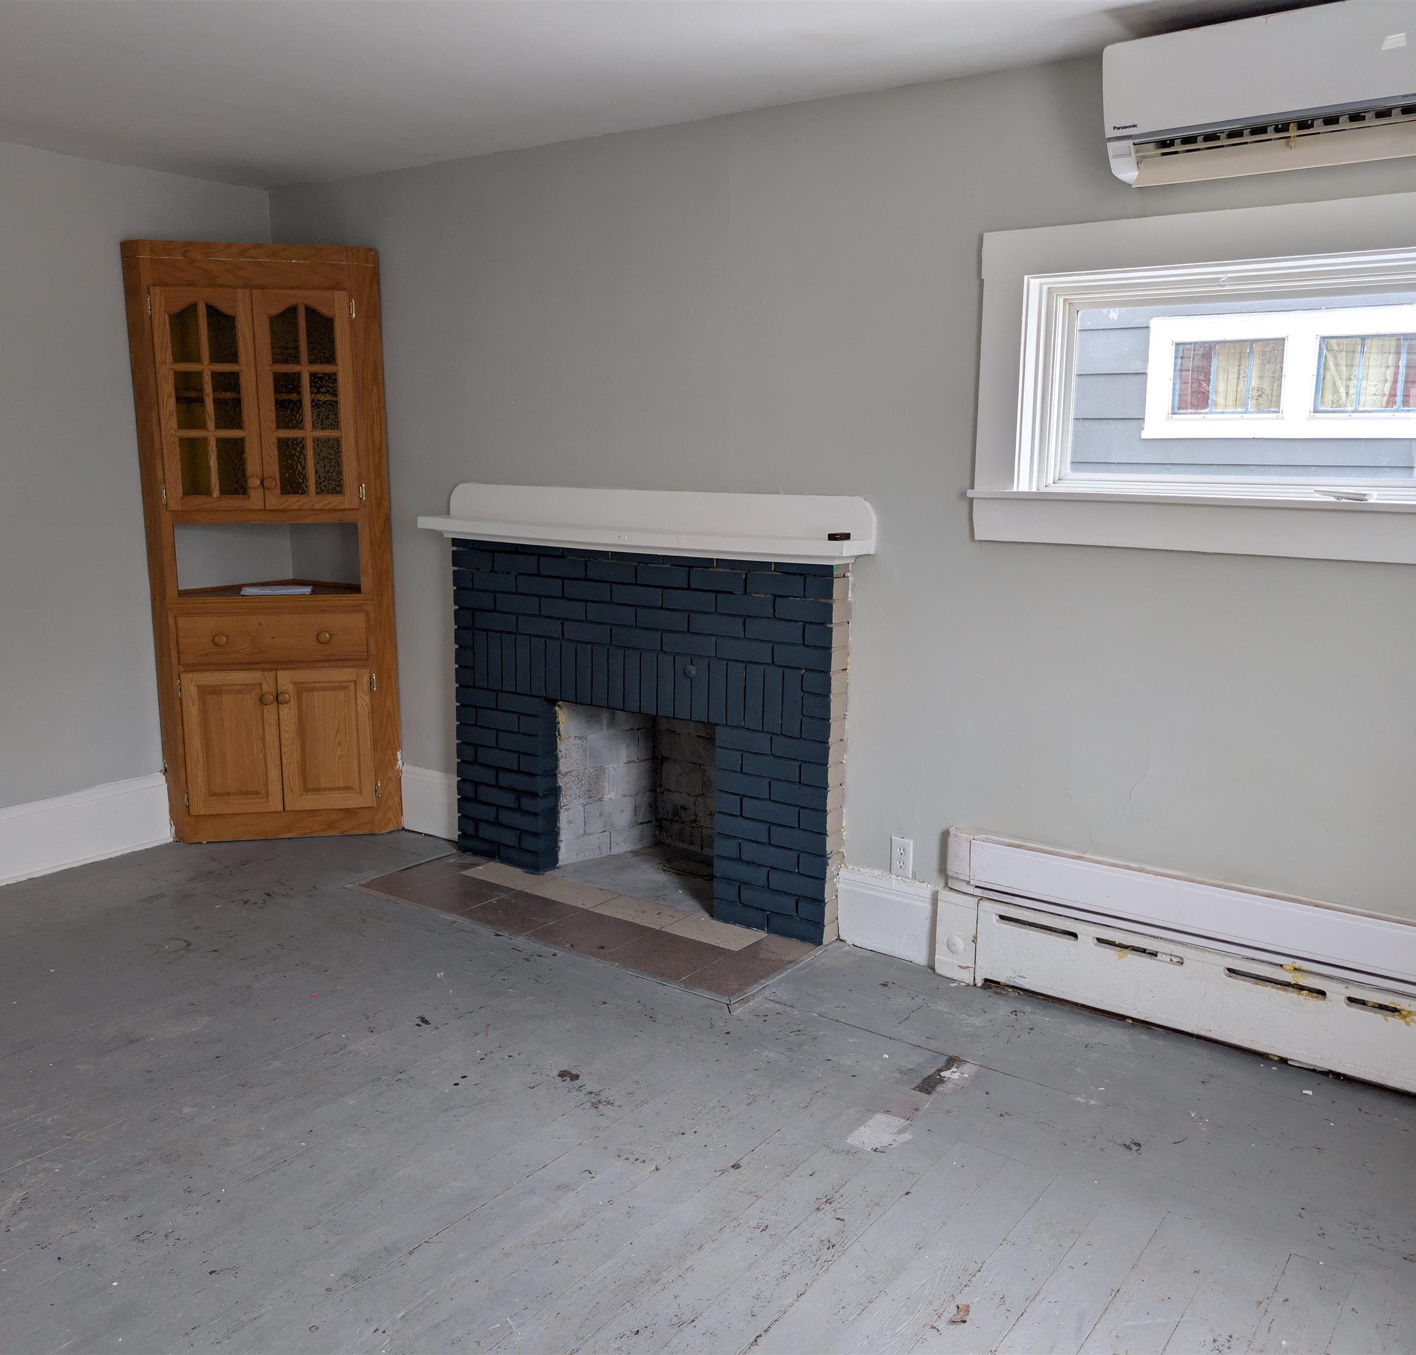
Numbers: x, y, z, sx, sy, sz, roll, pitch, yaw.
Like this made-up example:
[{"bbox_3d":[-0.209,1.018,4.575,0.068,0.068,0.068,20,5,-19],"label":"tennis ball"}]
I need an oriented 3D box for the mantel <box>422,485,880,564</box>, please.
[{"bbox_3d":[-0.274,-0.505,4.036,1.726,0.199,0.189,8,13,34],"label":"mantel"}]

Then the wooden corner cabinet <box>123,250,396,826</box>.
[{"bbox_3d":[-1.654,-0.500,4.866,0.879,2.189,0.510,-2,11,-11],"label":"wooden corner cabinet"}]

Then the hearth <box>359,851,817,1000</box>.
[{"bbox_3d":[-0.432,0.762,4.071,1.562,0.030,0.477,8,13,34],"label":"hearth"}]

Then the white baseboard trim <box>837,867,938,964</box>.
[{"bbox_3d":[0.548,0.717,3.780,0.323,0.234,0.030,8,13,34],"label":"white baseboard trim"}]

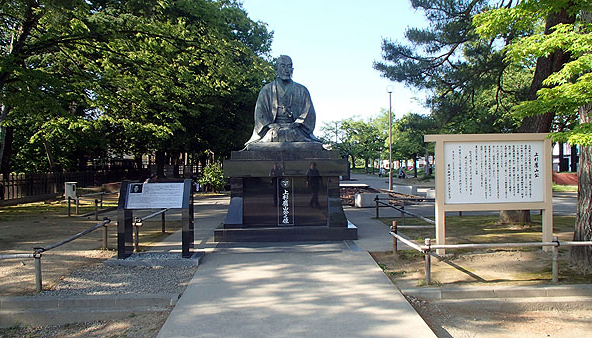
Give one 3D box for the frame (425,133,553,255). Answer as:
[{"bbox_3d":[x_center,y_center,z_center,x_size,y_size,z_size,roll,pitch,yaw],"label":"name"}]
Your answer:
[{"bbox_3d":[3.000,0.380,6.820,2.070,1.820,0.170,0,0,-4],"label":"frame"}]

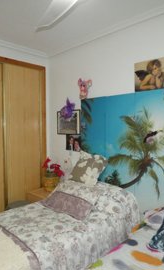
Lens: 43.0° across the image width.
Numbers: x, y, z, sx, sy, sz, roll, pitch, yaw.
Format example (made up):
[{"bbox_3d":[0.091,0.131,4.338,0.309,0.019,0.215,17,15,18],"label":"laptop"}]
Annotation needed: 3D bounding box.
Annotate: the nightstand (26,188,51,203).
[{"bbox_3d":[-0.490,1.112,3.120,0.420,0.480,0.390,2,4,44],"label":"nightstand"}]

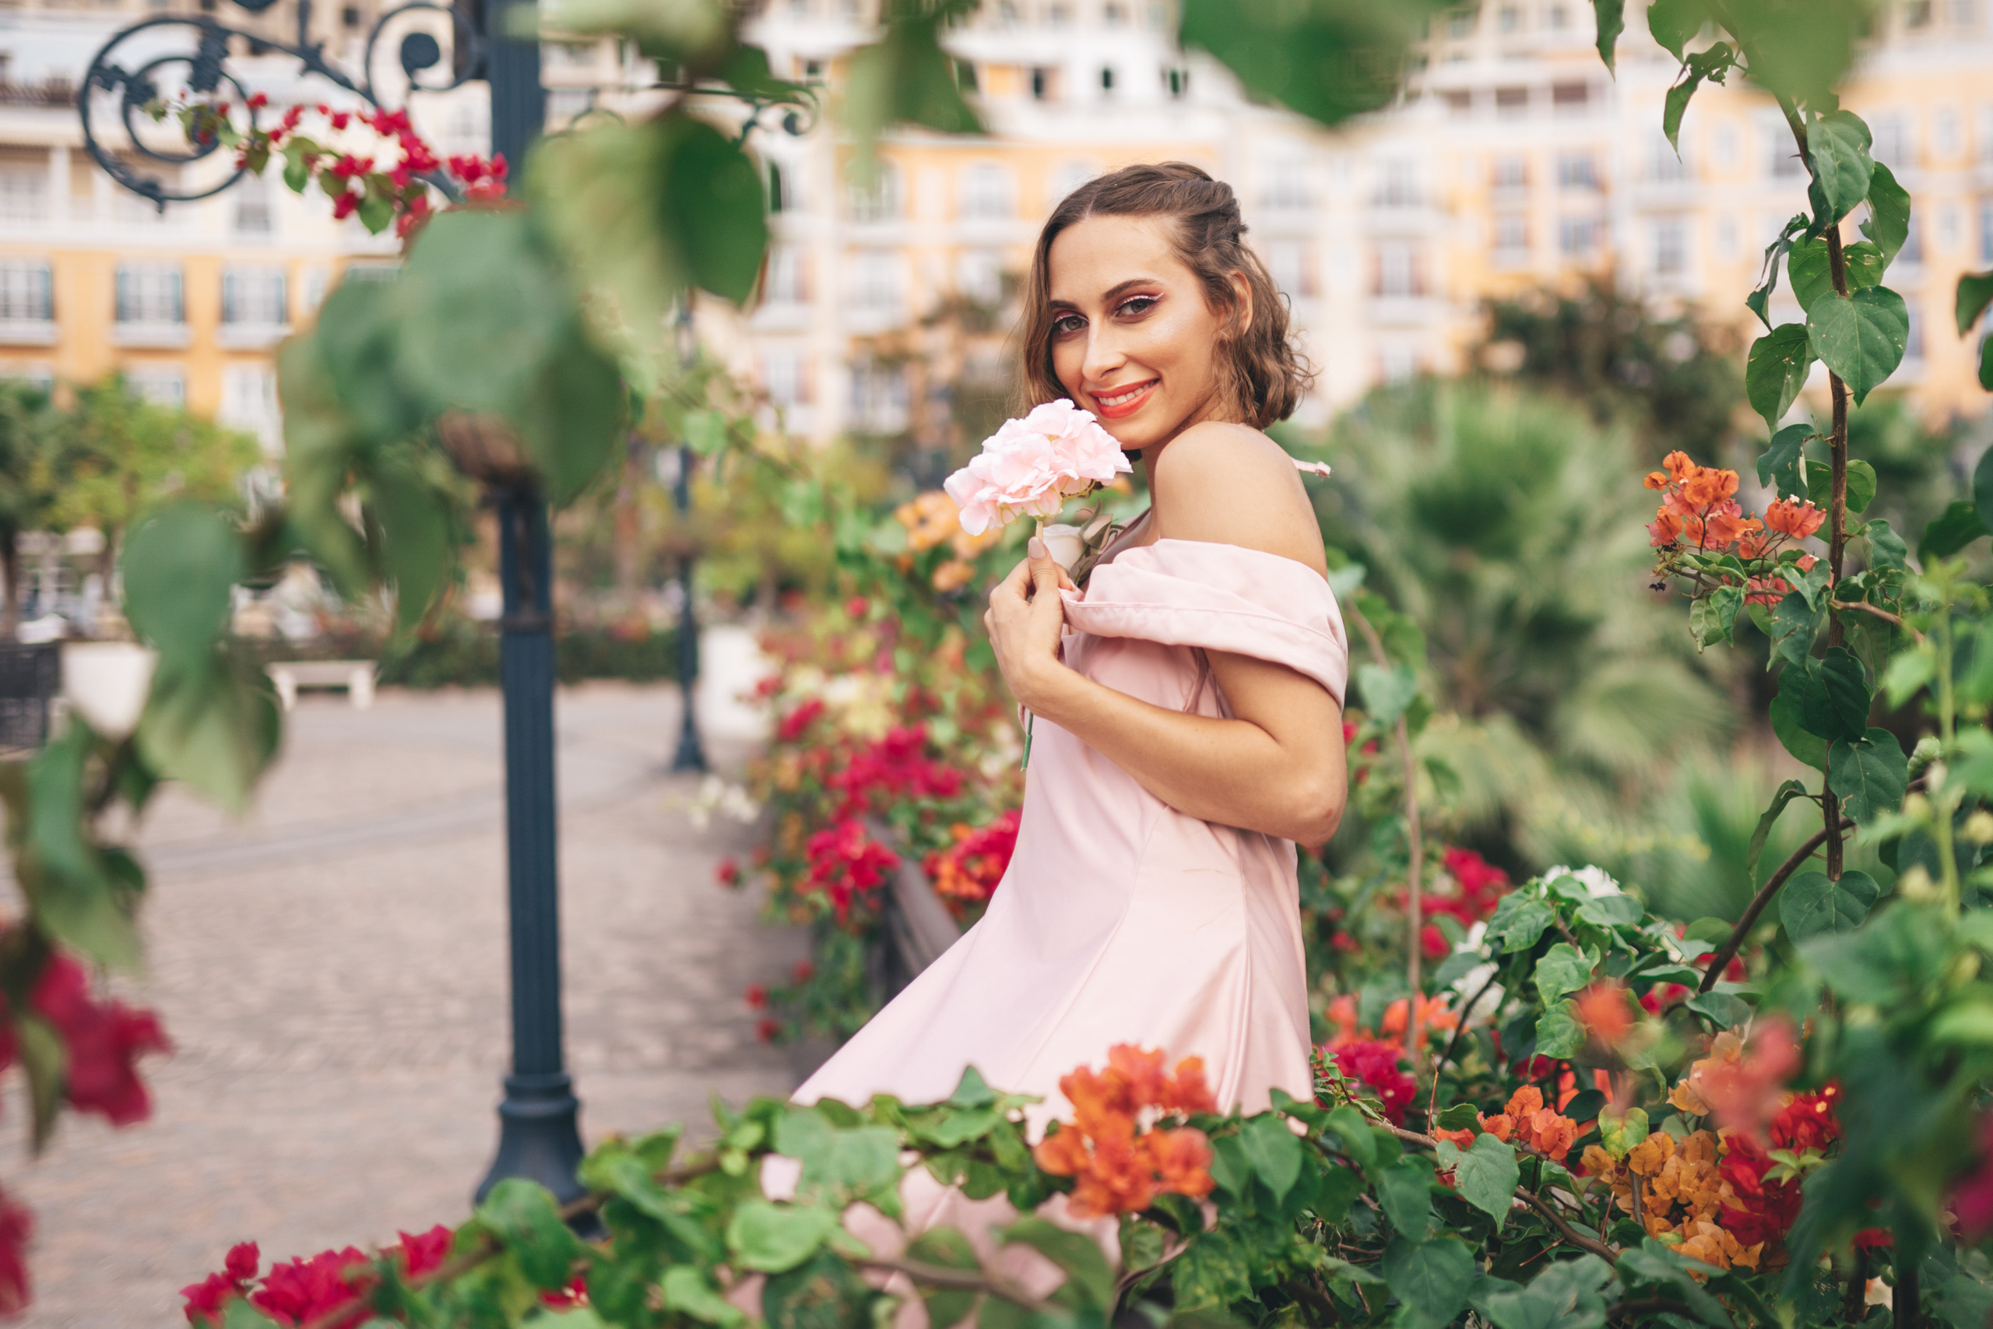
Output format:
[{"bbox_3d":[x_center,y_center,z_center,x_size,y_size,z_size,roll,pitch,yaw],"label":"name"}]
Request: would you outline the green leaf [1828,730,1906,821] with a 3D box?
[{"bbox_3d":[0.683,0.090,1.520,0.062,0.076,0.022,0,2,24],"label":"green leaf"}]

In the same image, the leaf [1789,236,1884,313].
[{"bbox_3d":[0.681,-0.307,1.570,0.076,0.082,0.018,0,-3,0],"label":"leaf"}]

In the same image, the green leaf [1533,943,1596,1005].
[{"bbox_3d":[0.440,0.239,1.500,0.051,0.050,0.030,1,3,11],"label":"green leaf"}]

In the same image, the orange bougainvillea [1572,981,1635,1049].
[{"bbox_3d":[0.219,0.126,0.700,0.025,0.026,0.024,0,2,17],"label":"orange bougainvillea"}]

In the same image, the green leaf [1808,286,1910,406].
[{"bbox_3d":[0.690,-0.255,1.550,0.080,0.098,0.025,-3,-24,-1],"label":"green leaf"}]

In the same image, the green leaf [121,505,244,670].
[{"bbox_3d":[-0.370,-0.036,0.880,0.054,0.075,0.022,-1,2,-23],"label":"green leaf"}]

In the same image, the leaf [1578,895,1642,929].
[{"bbox_3d":[0.585,0.235,1.850,0.064,0.036,0.045,0,2,18],"label":"leaf"}]

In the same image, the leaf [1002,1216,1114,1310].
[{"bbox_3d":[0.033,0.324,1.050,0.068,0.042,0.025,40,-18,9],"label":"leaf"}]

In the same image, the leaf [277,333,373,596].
[{"bbox_3d":[-0.282,-0.085,0.820,0.042,0.106,0.026,-7,0,24],"label":"leaf"}]

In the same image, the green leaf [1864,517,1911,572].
[{"bbox_3d":[0.722,-0.098,1.570,0.034,0.046,0.025,-2,-18,-13],"label":"green leaf"}]

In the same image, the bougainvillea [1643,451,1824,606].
[{"bbox_3d":[0.567,-0.105,1.490,0.140,0.120,0.110,0,3,0],"label":"bougainvillea"}]

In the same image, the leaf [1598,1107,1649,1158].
[{"bbox_3d":[0.467,0.349,1.440,0.040,0.040,0.011,-1,-6,6],"label":"leaf"}]

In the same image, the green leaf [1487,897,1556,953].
[{"bbox_3d":[0.406,0.202,1.500,0.054,0.045,0.035,1,3,17],"label":"green leaf"}]

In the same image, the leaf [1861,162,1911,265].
[{"bbox_3d":[0.692,-0.351,1.510,0.043,0.080,0.030,-1,3,-17],"label":"leaf"}]

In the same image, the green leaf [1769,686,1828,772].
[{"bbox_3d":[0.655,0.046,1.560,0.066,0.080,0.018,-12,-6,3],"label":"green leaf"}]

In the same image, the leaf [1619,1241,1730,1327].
[{"bbox_3d":[0.455,0.414,1.300,0.078,0.055,0.050,0,2,19],"label":"leaf"}]

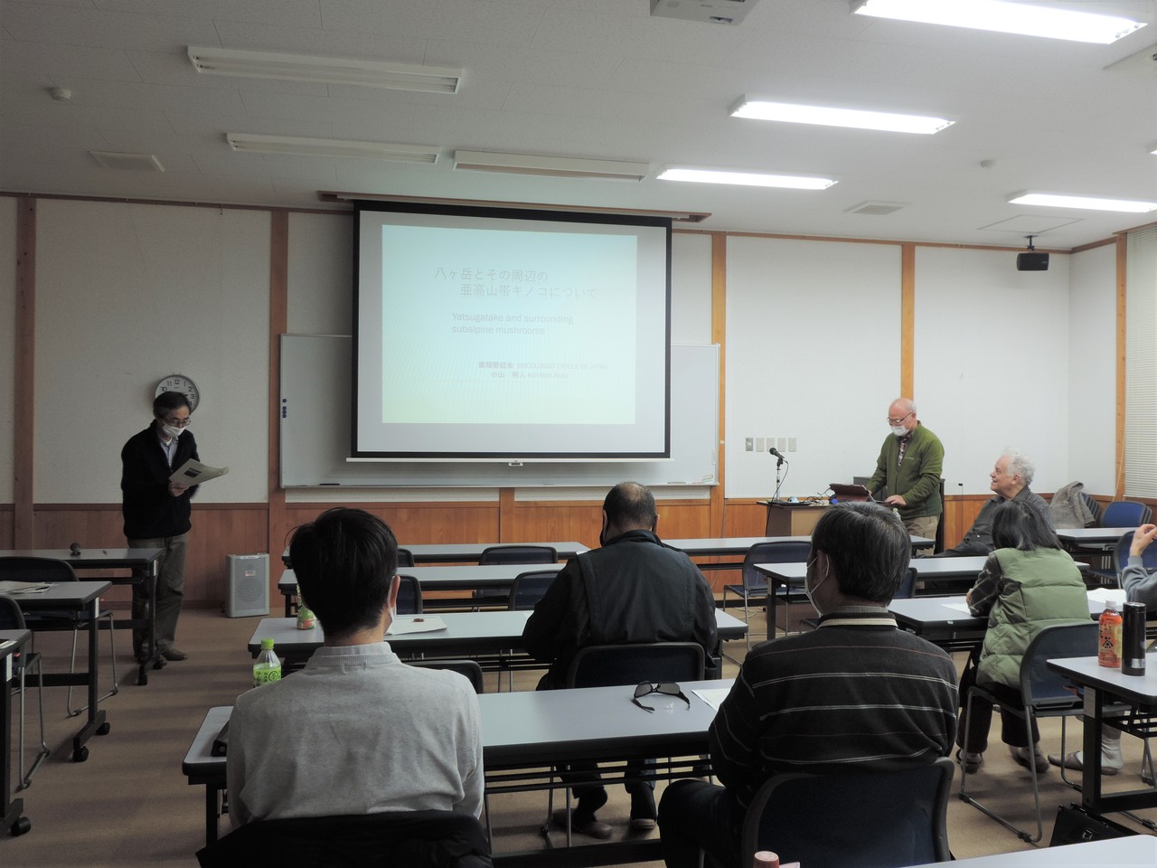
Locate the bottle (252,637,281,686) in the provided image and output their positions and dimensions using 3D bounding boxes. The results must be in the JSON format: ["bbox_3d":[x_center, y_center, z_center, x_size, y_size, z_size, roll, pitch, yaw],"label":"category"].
[{"bbox_3d":[-0.739,0.588,2.370,0.067,0.210,0.067,0,0,-14],"label":"bottle"}]

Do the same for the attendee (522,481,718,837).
[{"bbox_3d":[0.127,0.784,3.500,0.620,1.250,0.750,0,0,-13],"label":"attendee"}]

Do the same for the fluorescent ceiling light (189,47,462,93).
[{"bbox_3d":[-1.203,-1.759,4.857,1.250,0.060,0.230,0,0,-13],"label":"fluorescent ceiling light"}]

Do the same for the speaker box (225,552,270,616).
[{"bbox_3d":[-2.515,1.137,7.642,0.265,0.470,0.220,0,0,-27],"label":"speaker box"}]

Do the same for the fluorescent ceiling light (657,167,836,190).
[{"bbox_3d":[1.186,-1.801,7.046,1.270,0.055,0.210,0,0,-14],"label":"fluorescent ceiling light"}]

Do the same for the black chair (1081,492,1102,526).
[{"bbox_3d":[4.511,1.007,9.518,0.570,0.840,0.510,0,0,-14],"label":"black chair"}]

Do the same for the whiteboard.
[{"bbox_3d":[-0.553,-0.168,8.369,3.690,1.230,0.070,0,0,-13],"label":"whiteboard"}]

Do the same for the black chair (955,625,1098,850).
[{"bbox_3d":[1.788,1.028,3.740,0.520,0.770,0.530,0,0,-14],"label":"black chair"}]

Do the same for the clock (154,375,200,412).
[{"bbox_3d":[-3.106,-0.284,7.769,0.340,0.340,0.050,0,0,-13],"label":"clock"}]

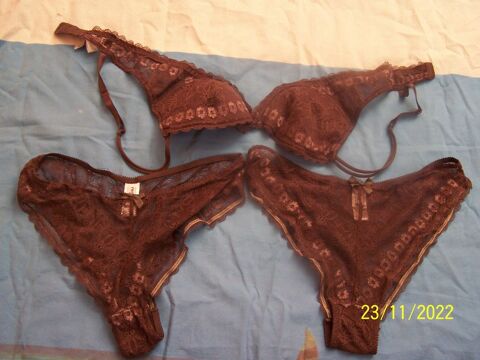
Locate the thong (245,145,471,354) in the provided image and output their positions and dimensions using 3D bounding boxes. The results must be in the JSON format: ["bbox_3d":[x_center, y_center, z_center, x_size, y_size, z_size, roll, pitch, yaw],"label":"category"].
[{"bbox_3d":[0.165,0.081,0.704,0.319,0.030,0.294,3,60,1],"label":"thong"}]

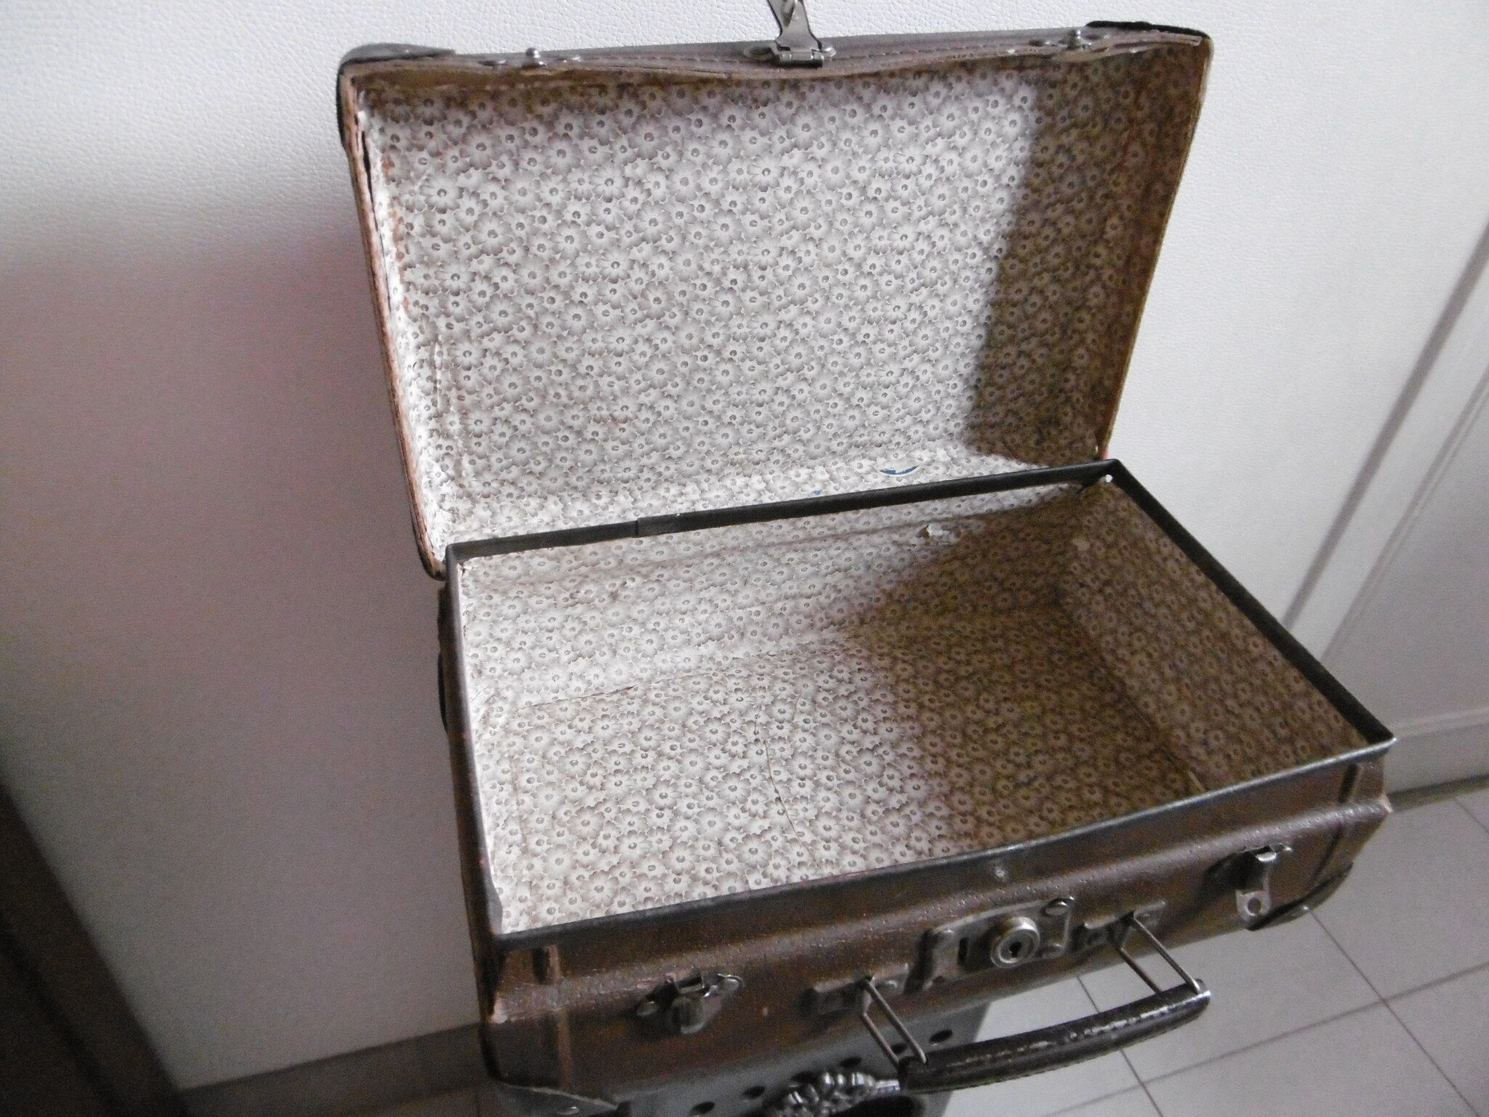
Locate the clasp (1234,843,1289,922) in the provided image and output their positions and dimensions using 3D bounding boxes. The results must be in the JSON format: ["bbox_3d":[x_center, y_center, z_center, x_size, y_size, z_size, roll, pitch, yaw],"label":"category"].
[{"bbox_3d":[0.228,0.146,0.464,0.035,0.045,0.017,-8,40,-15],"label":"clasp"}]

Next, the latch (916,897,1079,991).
[{"bbox_3d":[0.110,0.163,0.433,0.066,0.038,0.015,-8,40,-15],"label":"latch"}]

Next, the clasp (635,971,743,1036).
[{"bbox_3d":[-0.020,0.167,0.391,0.041,0.025,0.014,-8,40,-15],"label":"clasp"}]

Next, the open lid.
[{"bbox_3d":[0.025,-0.139,0.549,0.408,0.239,0.064,-8,33,-15],"label":"open lid"}]

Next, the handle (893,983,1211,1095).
[{"bbox_3d":[0.125,0.191,0.411,0.135,0.017,0.019,-8,40,-15],"label":"handle"}]

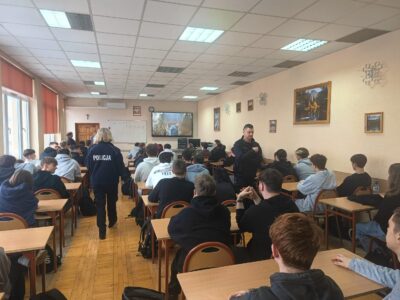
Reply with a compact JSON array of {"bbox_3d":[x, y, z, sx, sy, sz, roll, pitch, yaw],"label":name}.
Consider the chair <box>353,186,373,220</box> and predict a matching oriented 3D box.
[{"bbox_3d":[2.271,0.935,4.040,0.420,0.840,0.500,-2,5,-17],"label":"chair"}]

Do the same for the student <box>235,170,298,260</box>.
[{"bbox_3d":[0.552,0.818,2.515,0.530,1.330,0.750,-2,5,-25],"label":"student"}]

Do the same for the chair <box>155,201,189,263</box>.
[{"bbox_3d":[-0.298,1.007,3.314,0.430,0.840,0.500,-2,5,-17],"label":"chair"}]

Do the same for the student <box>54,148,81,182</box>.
[{"bbox_3d":[-2.516,0.652,5.061,0.520,1.300,0.740,-2,5,-17],"label":"student"}]

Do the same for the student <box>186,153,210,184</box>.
[{"bbox_3d":[-0.071,0.686,4.492,0.500,1.300,0.780,-1,4,-17],"label":"student"}]

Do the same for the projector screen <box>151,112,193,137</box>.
[{"bbox_3d":[-1.259,-1.193,12.631,1.980,1.150,0.090,-2,4,-17],"label":"projector screen"}]

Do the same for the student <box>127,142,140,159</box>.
[{"bbox_3d":[-1.972,0.428,8.136,0.500,1.260,0.720,-1,5,-12],"label":"student"}]

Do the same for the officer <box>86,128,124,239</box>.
[{"bbox_3d":[-1.504,0.512,4.212,0.550,1.700,0.500,-2,5,-17],"label":"officer"}]

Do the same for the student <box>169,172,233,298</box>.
[{"bbox_3d":[0.013,0.848,2.333,0.520,1.280,0.760,-1,4,-17],"label":"student"}]

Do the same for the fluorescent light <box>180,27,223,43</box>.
[{"bbox_3d":[0.012,-1.707,3.949,0.590,0.060,0.590,-1,4,-17],"label":"fluorescent light"}]

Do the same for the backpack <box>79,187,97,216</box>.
[{"bbox_3d":[-2.119,0.992,5.077,0.270,0.500,0.340,-2,4,-17],"label":"backpack"}]

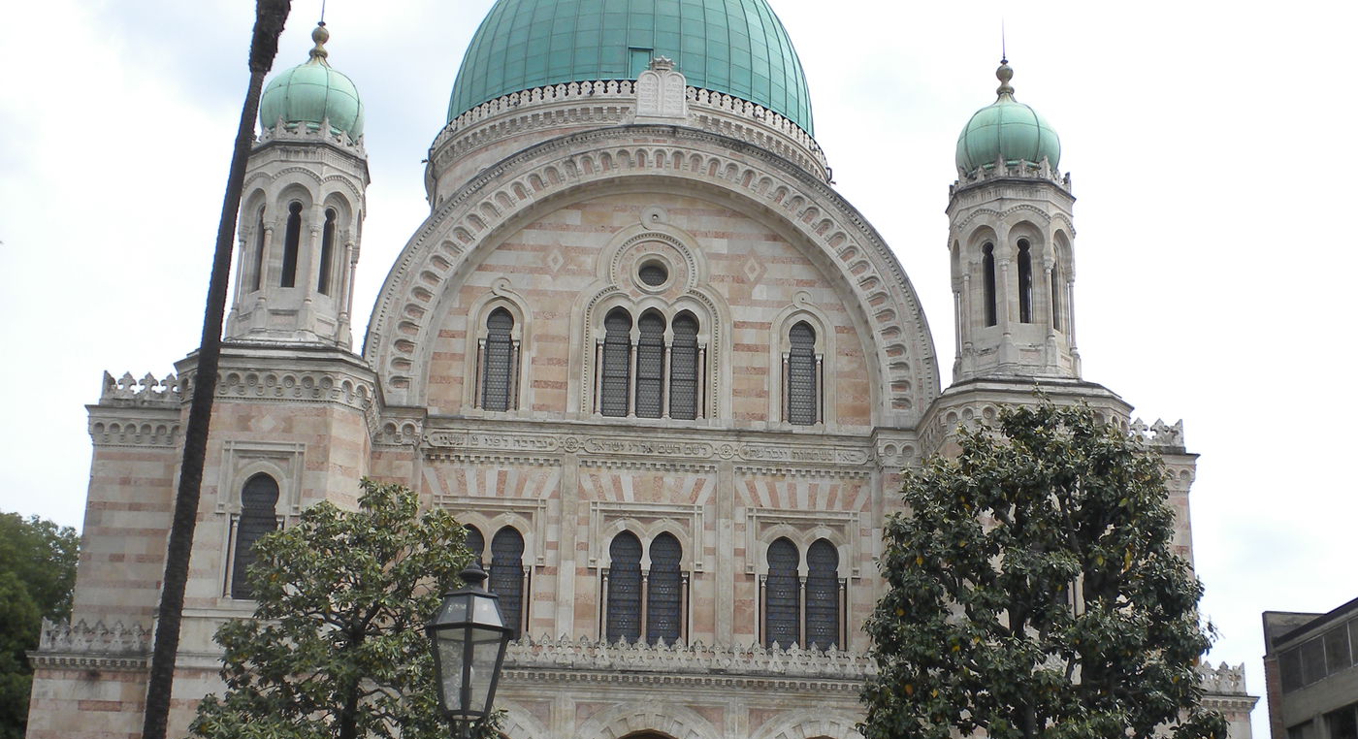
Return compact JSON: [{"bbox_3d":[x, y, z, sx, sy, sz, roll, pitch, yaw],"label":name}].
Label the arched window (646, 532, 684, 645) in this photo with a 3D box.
[{"bbox_3d":[-0.346,5.370,47.360,0.916,2.750,0.300,2,-20,-3],"label":"arched window"}]

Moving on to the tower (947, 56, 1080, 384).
[{"bbox_3d":[8.544,-3.671,49.717,3.350,9.728,3.350,3,-18,-3],"label":"tower"}]

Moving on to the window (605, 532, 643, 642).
[{"bbox_3d":[-1.345,5.346,47.296,0.913,2.711,0.300,2,-20,-3],"label":"window"}]

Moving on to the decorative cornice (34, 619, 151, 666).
[{"bbox_3d":[-12.789,5.982,42.376,2.350,0.880,0.700,3,-18,-3],"label":"decorative cornice"}]

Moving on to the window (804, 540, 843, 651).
[{"bbox_3d":[3.352,5.290,44.875,0.857,2.633,0.300,3,-18,-3],"label":"window"}]

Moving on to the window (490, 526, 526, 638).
[{"bbox_3d":[-4.018,5.039,45.508,0.795,2.775,0.300,2,-19,-3],"label":"window"}]

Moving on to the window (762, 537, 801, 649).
[{"bbox_3d":[2.501,5.492,47.522,0.940,2.759,0.300,2,-20,-3],"label":"window"}]

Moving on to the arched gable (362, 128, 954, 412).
[{"bbox_3d":[-0.624,-2.452,50.335,14.676,7.936,1.600,2,-20,-3],"label":"arched gable"}]

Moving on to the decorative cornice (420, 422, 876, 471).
[{"bbox_3d":[-0.753,1.865,46.823,10.989,0.892,0.500,2,-19,-3],"label":"decorative cornice"}]

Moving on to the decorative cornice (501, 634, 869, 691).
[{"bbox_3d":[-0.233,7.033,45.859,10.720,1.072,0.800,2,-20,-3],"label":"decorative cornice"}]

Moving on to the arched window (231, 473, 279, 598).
[{"bbox_3d":[-9.598,3.759,43.771,0.979,2.900,0.300,2,-19,-3],"label":"arched window"}]

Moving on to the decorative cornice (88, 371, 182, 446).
[{"bbox_3d":[-12.556,0.917,44.730,2.000,1.500,0.900,3,-18,-3],"label":"decorative cornice"}]

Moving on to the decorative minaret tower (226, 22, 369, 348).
[{"bbox_3d":[-9.959,-4.877,52.245,3.420,10.248,3.400,2,-20,-3],"label":"decorative minaret tower"}]

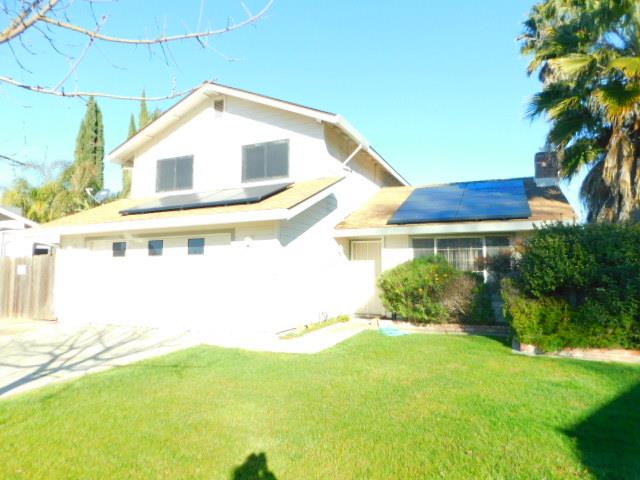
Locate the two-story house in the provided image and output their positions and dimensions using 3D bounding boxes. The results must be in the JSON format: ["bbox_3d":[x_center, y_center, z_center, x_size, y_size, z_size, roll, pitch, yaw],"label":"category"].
[{"bbox_3d":[0.787,-1.045,14.800,13.340,7.070,12.530,-2,-6,23],"label":"two-story house"}]

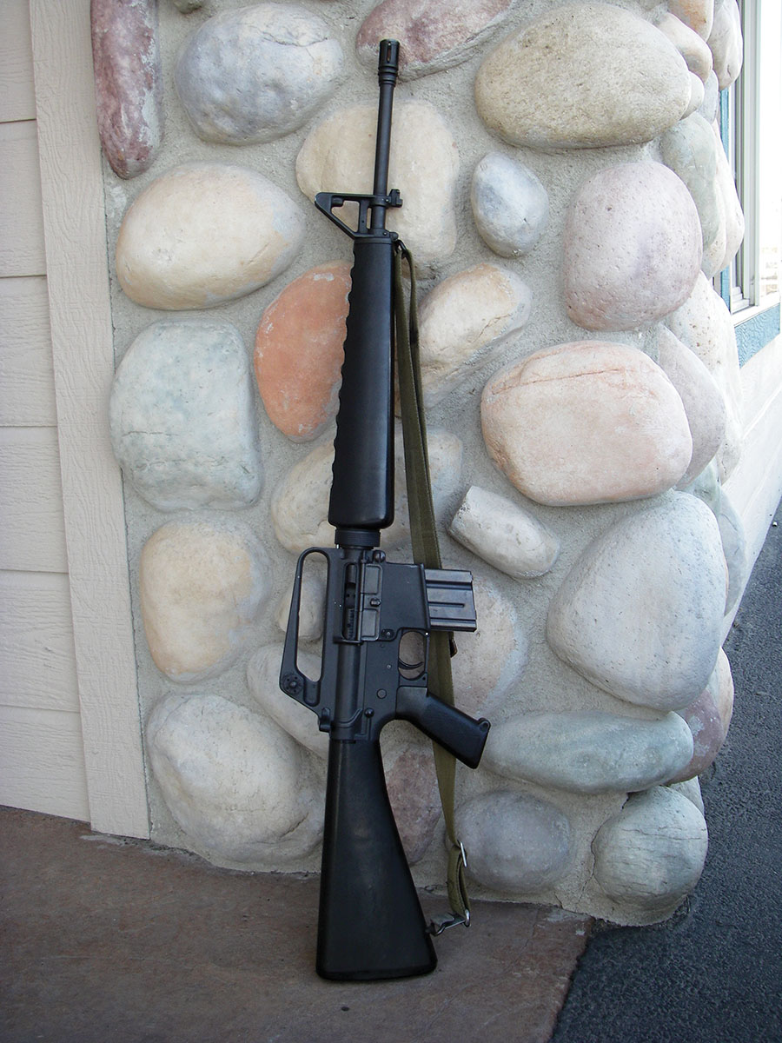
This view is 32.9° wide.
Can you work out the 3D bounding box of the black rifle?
[{"bbox_3d":[0.007,-0.010,1.390,0.223,0.988,0.066,4,0,-2],"label":"black rifle"}]

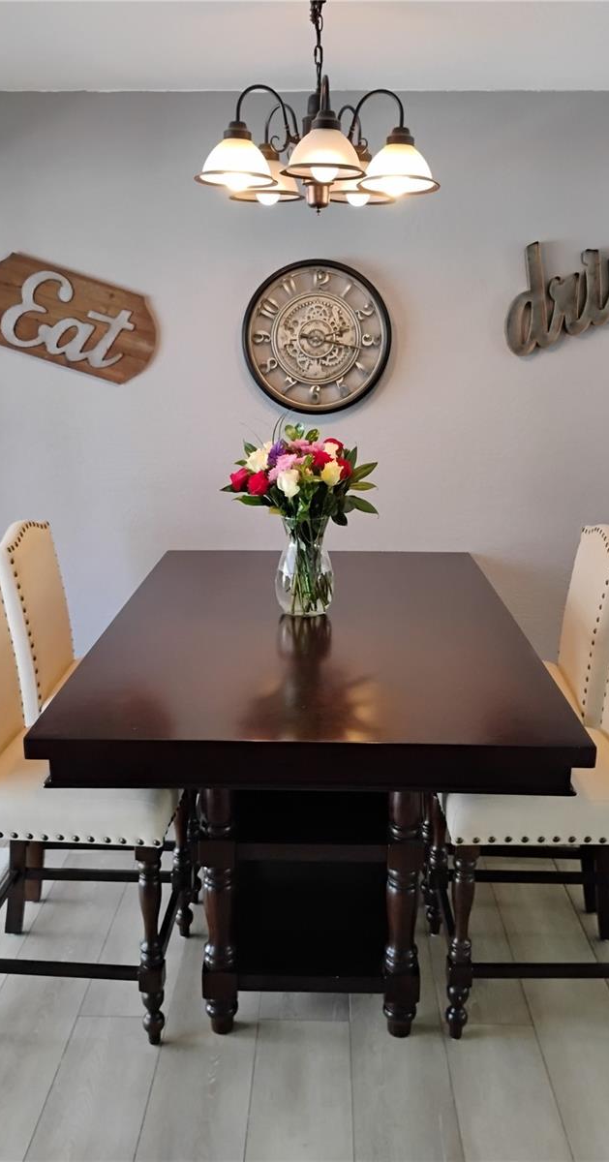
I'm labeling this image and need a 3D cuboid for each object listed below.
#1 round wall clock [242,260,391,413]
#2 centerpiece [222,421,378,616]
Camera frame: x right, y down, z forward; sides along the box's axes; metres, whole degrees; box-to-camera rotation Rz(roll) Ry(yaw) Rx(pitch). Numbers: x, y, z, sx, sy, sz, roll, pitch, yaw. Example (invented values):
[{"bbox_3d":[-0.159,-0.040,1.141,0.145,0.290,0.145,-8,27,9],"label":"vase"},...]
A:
[{"bbox_3d":[0.041,-0.802,3.113,0.500,0.500,0.060,1,14,1],"label":"round wall clock"},{"bbox_3d":[-0.010,-0.166,2.514,0.410,0.525,0.390,1,14,1],"label":"centerpiece"}]

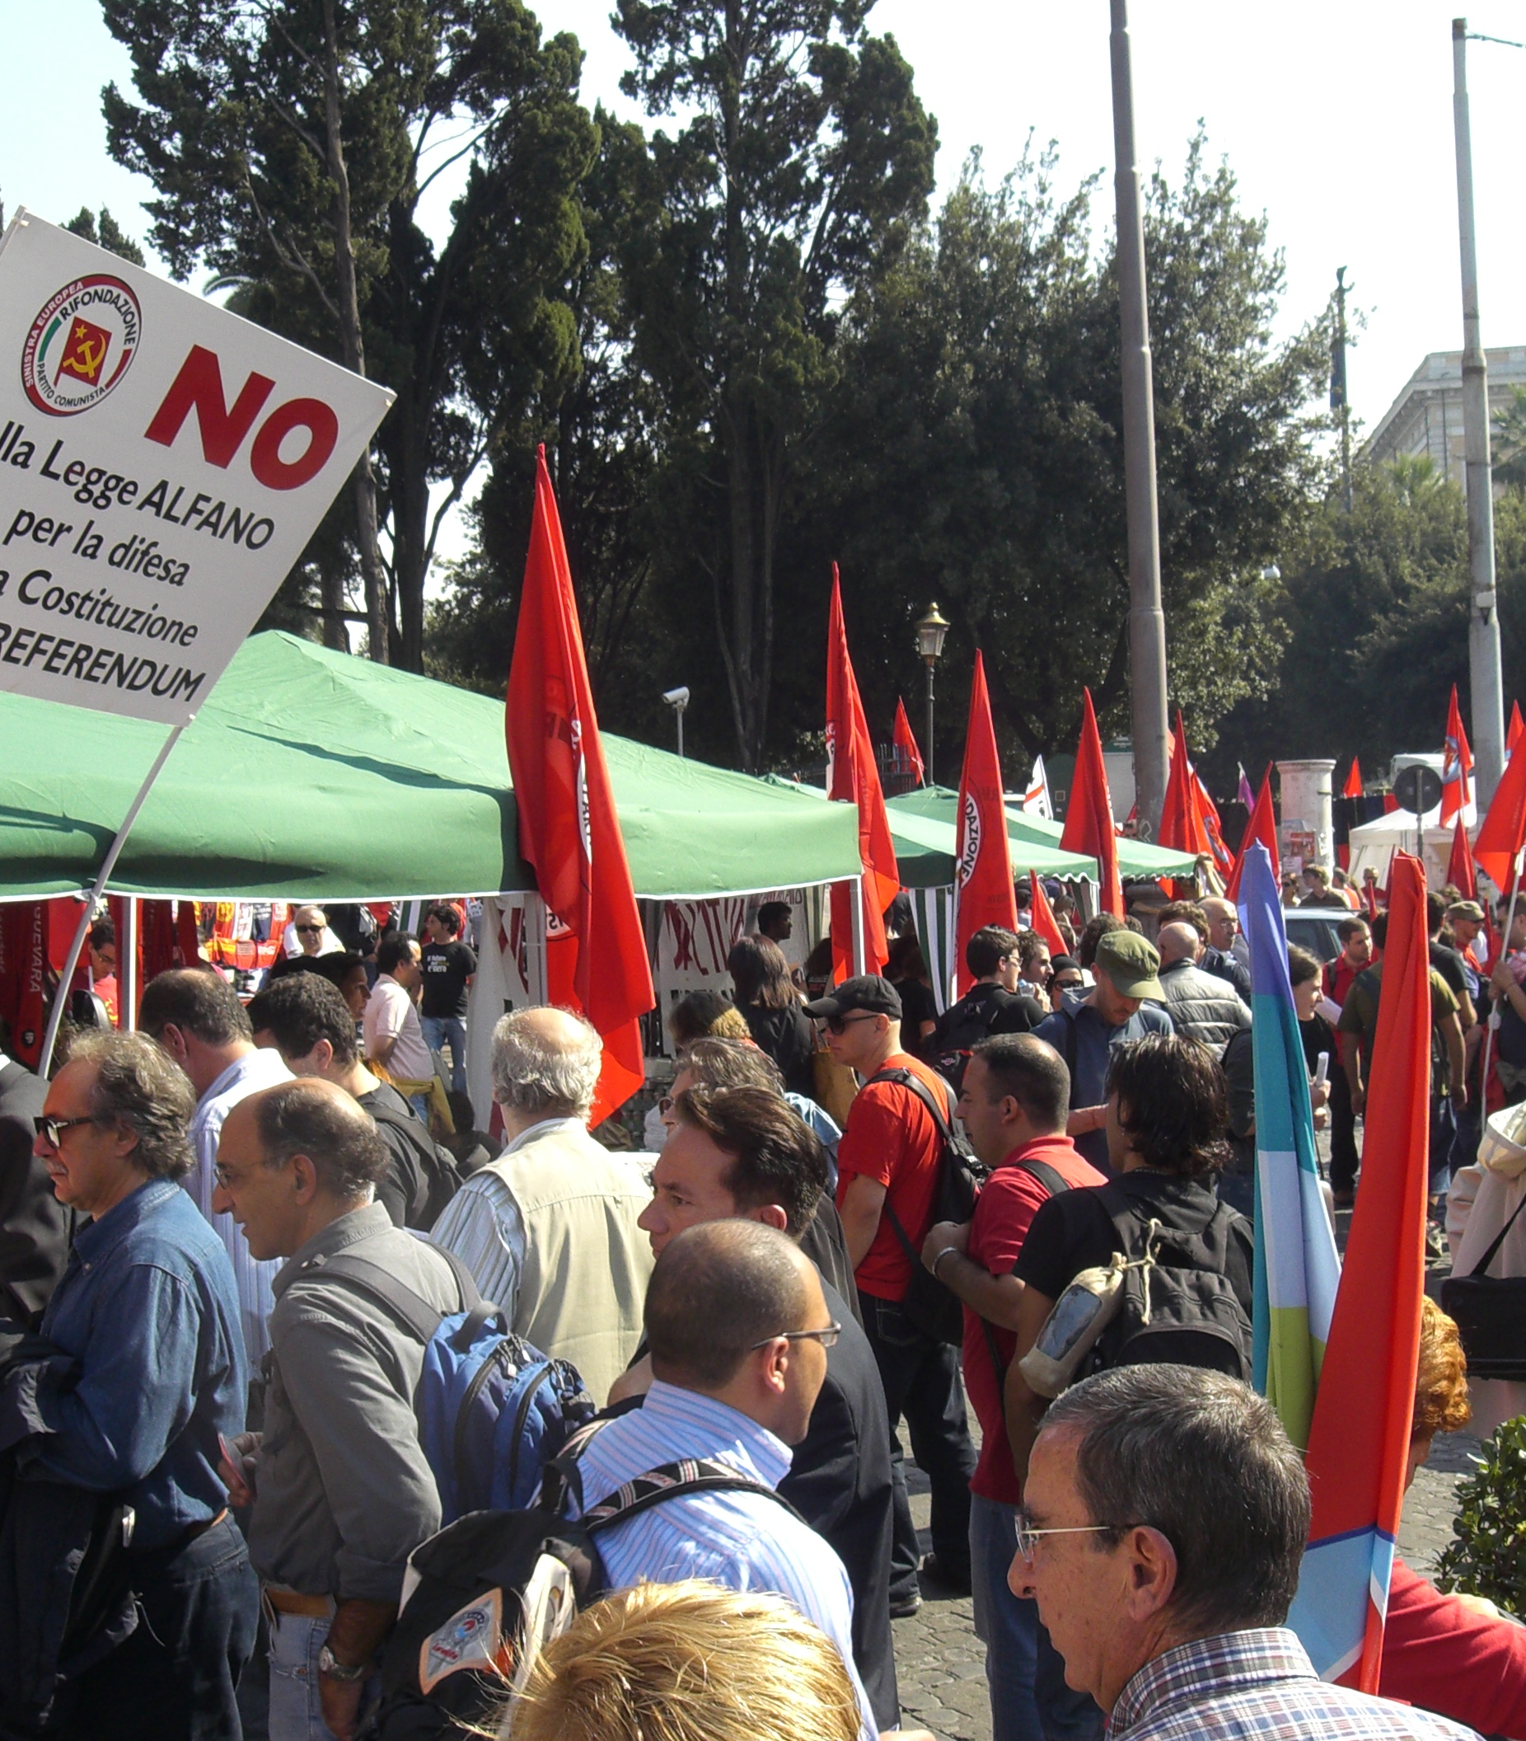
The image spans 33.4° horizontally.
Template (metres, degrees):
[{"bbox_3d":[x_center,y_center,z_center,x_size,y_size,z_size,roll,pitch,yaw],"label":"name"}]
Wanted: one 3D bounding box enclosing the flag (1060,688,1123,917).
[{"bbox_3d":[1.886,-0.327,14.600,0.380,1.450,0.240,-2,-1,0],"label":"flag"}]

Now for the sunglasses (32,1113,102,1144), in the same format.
[{"bbox_3d":[-0.938,0.362,3.530,0.140,0.047,0.145,-1,-2,-29],"label":"sunglasses"}]

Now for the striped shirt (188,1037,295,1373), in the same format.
[{"bbox_3d":[-0.943,0.645,4.500,0.320,0.720,0.500,-1,1,41],"label":"striped shirt"}]

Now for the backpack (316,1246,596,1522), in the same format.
[{"bbox_3d":[-0.387,0.695,3.250,0.270,0.460,0.310,-1,1,27],"label":"backpack"}]

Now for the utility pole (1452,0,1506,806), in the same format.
[{"bbox_3d":[8.470,-4.080,30.000,0.360,11.900,0.360,-2,0,0],"label":"utility pole"}]

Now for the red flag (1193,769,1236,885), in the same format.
[{"bbox_3d":[3.582,-0.387,20.500,0.400,1.080,0.300,-2,0,0],"label":"red flag"}]

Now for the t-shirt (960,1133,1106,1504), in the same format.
[{"bbox_3d":[0.541,0.890,5.050,0.360,0.730,0.500,-1,0,27],"label":"t-shirt"}]

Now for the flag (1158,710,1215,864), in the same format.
[{"bbox_3d":[3.227,-0.548,19.500,0.450,1.320,0.320,-2,0,0],"label":"flag"}]

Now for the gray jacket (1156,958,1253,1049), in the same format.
[{"bbox_3d":[1.867,0.724,11.000,0.530,0.700,0.330,-1,0,-27],"label":"gray jacket"}]

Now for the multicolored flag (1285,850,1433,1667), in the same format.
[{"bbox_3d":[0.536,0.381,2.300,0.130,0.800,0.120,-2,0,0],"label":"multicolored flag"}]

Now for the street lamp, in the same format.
[{"bbox_3d":[2.380,-0.900,35.000,0.460,5.600,0.460,-1,0,0],"label":"street lamp"}]

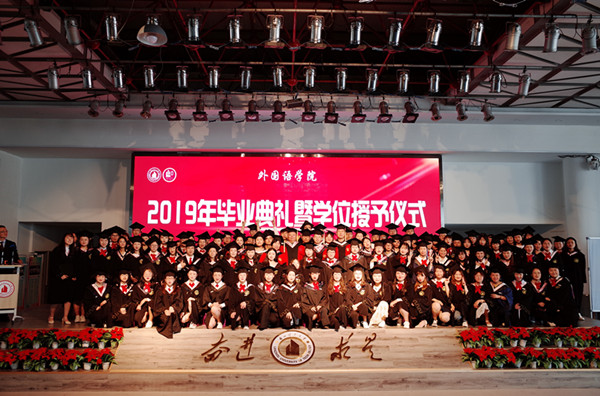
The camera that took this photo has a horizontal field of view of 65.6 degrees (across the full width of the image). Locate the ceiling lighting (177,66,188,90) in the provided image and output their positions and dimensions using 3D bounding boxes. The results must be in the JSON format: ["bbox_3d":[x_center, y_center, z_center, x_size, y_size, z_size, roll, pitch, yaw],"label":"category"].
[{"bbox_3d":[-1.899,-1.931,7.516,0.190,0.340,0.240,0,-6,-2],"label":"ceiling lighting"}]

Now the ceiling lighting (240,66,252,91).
[{"bbox_3d":[-0.902,-2.016,7.858,0.200,0.380,0.240,0,-6,-1],"label":"ceiling lighting"}]

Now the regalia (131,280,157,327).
[{"bbox_3d":[-2.882,1.934,8.600,0.470,0.792,0.500,2,-6,-12],"label":"regalia"}]

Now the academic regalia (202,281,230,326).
[{"bbox_3d":[-1.540,1.943,8.637,0.510,0.799,0.500,1,-6,-8],"label":"academic regalia"}]

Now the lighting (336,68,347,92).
[{"bbox_3d":[0.711,-2.012,7.975,0.180,0.320,0.230,0,-6,0],"label":"lighting"}]

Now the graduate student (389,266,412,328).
[{"bbox_3d":[1.835,1.760,8.498,0.430,1.080,0.620,0,-6,-2],"label":"graduate student"}]

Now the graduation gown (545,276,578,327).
[{"bbox_3d":[4.706,1.841,8.394,0.600,0.860,0.600,-3,-7,28],"label":"graduation gown"}]

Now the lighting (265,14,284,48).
[{"bbox_3d":[-0.336,-2.211,6.192,0.260,0.420,0.280,0,-6,-1],"label":"lighting"}]

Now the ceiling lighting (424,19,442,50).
[{"bbox_3d":[2.455,-3.007,8.571,0.330,0.480,0.330,0,-6,-2],"label":"ceiling lighting"}]

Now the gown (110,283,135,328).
[{"bbox_3d":[-3.080,1.857,8.102,0.420,0.760,0.520,1,-6,-9],"label":"gown"}]

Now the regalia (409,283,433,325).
[{"bbox_3d":[2.100,1.832,8.150,0.450,0.740,0.520,-1,-6,9],"label":"regalia"}]

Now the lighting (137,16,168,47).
[{"bbox_3d":[-2.554,-2.939,8.097,0.530,0.450,0.530,0,-6,-2],"label":"lighting"}]

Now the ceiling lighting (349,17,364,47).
[{"bbox_3d":[0.752,-2.222,6.218,0.220,0.380,0.250,0,-6,-1],"label":"ceiling lighting"}]

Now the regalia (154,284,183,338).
[{"bbox_3d":[-2.354,2.024,8.380,0.520,0.880,0.620,0,-6,0],"label":"regalia"}]

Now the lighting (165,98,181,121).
[{"bbox_3d":[-2.984,-2.070,10.900,0.340,0.460,0.320,0,-6,0],"label":"lighting"}]

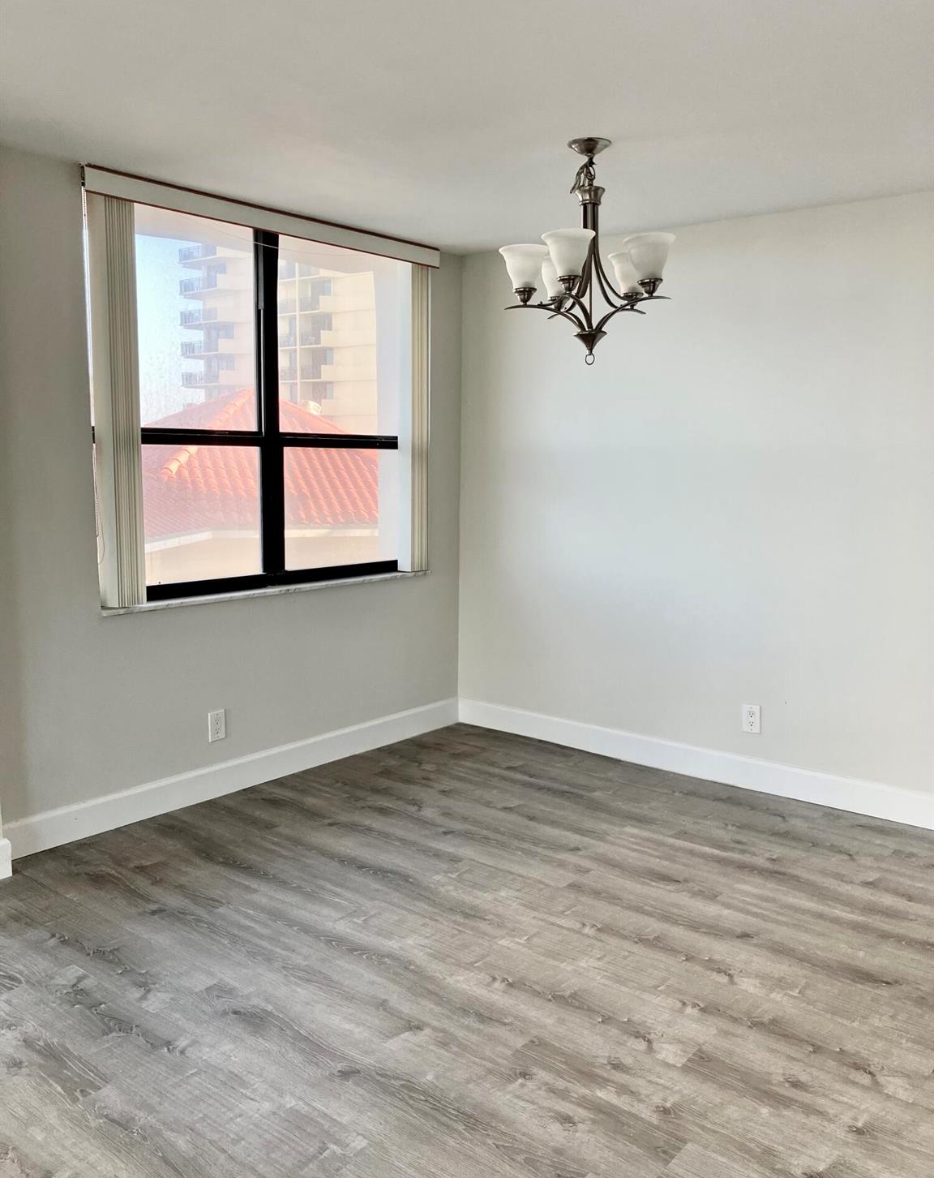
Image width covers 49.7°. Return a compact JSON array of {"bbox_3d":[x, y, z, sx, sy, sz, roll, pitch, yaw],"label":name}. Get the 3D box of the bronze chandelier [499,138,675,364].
[{"bbox_3d":[0.396,-1.088,3.290,0.560,0.695,0.560,1,8,0],"label":"bronze chandelier"}]

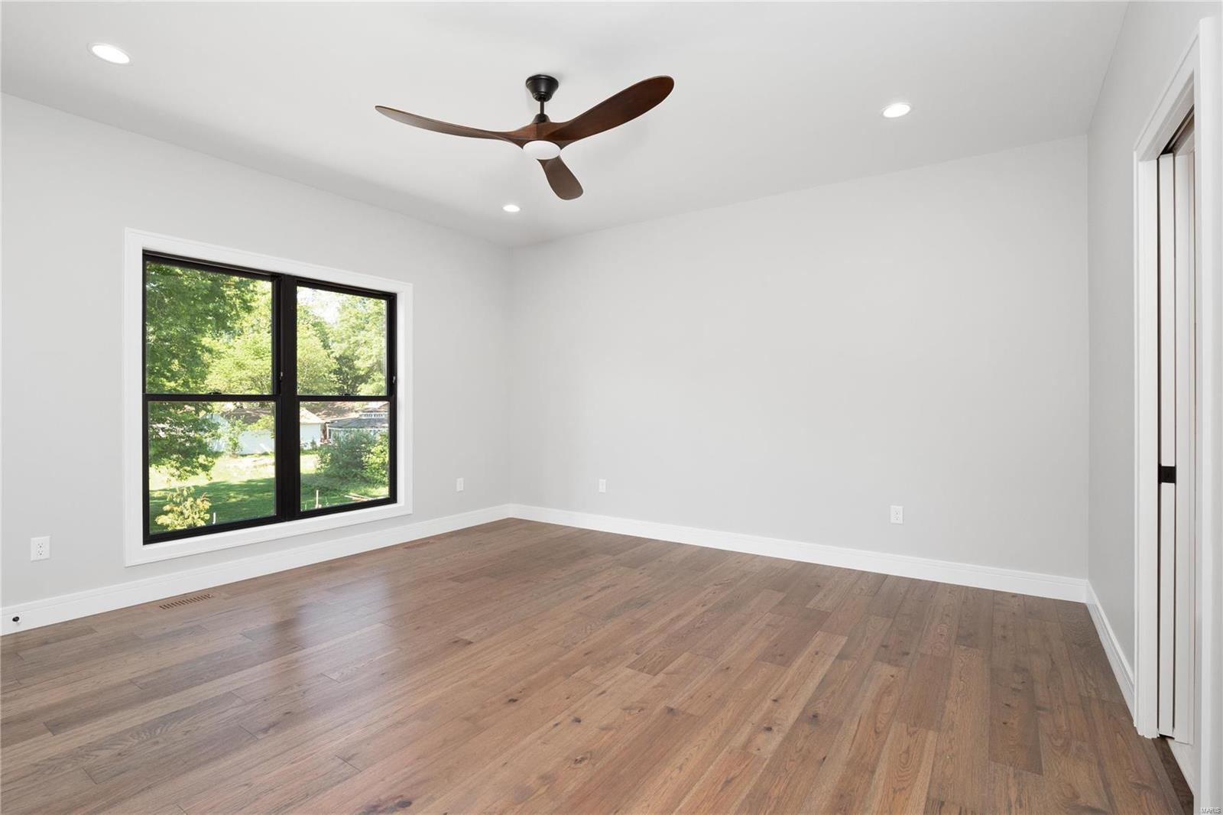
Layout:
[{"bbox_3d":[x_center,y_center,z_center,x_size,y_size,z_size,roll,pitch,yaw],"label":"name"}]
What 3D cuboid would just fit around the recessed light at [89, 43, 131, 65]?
[{"bbox_3d":[-2.241,-1.587,2.429,0.147,0.020,0.147,0,1,36],"label":"recessed light"}]

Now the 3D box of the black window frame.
[{"bbox_3d":[-2.292,-0.066,3.866,0.090,1.735,1.635,0,1,36],"label":"black window frame"}]

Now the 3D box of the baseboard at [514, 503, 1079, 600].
[{"bbox_3d":[0.872,1.057,4.343,4.462,0.144,0.017,0,1,32],"label":"baseboard"}]

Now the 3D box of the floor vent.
[{"bbox_3d":[-2.482,1.143,3.192,0.090,0.010,0.263,0,1,36],"label":"floor vent"}]

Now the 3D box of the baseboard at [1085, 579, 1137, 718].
[{"bbox_3d":[2.353,1.074,2.576,0.017,0.144,1.412,0,1,36],"label":"baseboard"}]

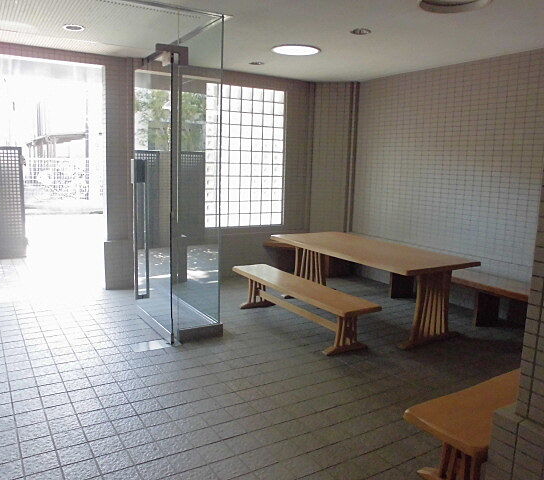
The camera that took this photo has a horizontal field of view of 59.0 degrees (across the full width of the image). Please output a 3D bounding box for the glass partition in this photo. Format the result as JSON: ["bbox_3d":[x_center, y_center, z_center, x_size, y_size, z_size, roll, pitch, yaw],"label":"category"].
[{"bbox_3d":[-0.823,-0.510,4.146,0.443,2.523,1.037,-4,10,-32],"label":"glass partition"}]

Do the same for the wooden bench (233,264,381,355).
[{"bbox_3d":[0.219,0.581,4.289,0.403,0.383,1.712,-4,10,-32],"label":"wooden bench"}]

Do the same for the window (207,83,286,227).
[{"bbox_3d":[-0.326,-1.022,6.032,1.093,1.712,0.101,-4,10,-32],"label":"window"}]

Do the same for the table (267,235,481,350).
[{"bbox_3d":[0.860,0.399,4.671,0.866,0.665,1.924,-4,10,-32],"label":"table"}]

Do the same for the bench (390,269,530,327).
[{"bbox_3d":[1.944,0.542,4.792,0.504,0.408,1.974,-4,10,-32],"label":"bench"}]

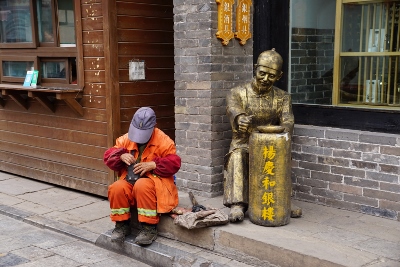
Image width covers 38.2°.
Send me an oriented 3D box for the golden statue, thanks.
[{"bbox_3d":[0.463,-0.024,4.390,0.570,1.235,0.680,0,8,3],"label":"golden statue"}]

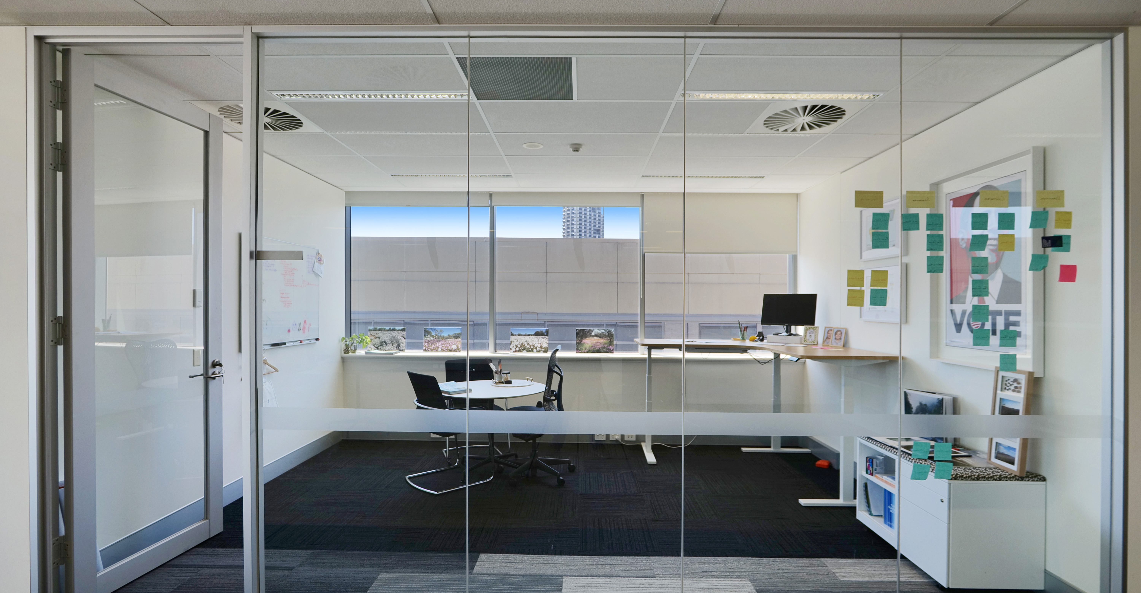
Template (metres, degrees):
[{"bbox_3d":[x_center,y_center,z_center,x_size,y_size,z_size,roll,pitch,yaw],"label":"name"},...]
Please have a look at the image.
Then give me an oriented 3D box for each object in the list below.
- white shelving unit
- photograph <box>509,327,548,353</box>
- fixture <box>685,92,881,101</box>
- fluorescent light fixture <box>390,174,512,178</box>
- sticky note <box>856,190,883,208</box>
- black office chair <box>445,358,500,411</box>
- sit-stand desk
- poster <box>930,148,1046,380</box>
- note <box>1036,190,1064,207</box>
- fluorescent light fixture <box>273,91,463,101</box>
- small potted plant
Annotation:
[{"bbox_3d":[2.190,1.234,3.016,0.495,0.630,0.830,0,0,1],"label":"white shelving unit"},{"bbox_3d":[-0.448,0.485,5.600,0.420,0.290,0.020,0,-12,1],"label":"photograph"},{"bbox_3d":[1.242,-1.191,3.000,1.180,0.050,0.140,0,0,1],"label":"fixture"},{"bbox_3d":[-1.170,-1.214,5.003,1.200,0.060,0.150,0,0,1],"label":"fluorescent light fixture"},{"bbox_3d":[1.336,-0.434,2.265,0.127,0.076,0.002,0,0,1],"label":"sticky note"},{"bbox_3d":[-0.914,1.097,5.001,0.540,0.900,0.600,0,0,-24],"label":"black office chair"},{"bbox_3d":[1.550,0.996,4.477,1.830,1.118,1.530,0,0,1],"label":"sit-stand desk"},{"bbox_3d":[2.438,-0.170,3.028,0.055,1.195,0.790,0,0,1],"label":"poster"},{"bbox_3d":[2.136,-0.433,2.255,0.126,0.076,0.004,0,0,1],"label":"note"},{"bbox_3d":[-1.178,-1.202,3.025,1.180,0.050,0.140,0,0,1],"label":"fluorescent light fixture"},{"bbox_3d":[-2.321,0.513,5.500,0.300,0.230,0.180,0,0,1],"label":"small potted plant"}]

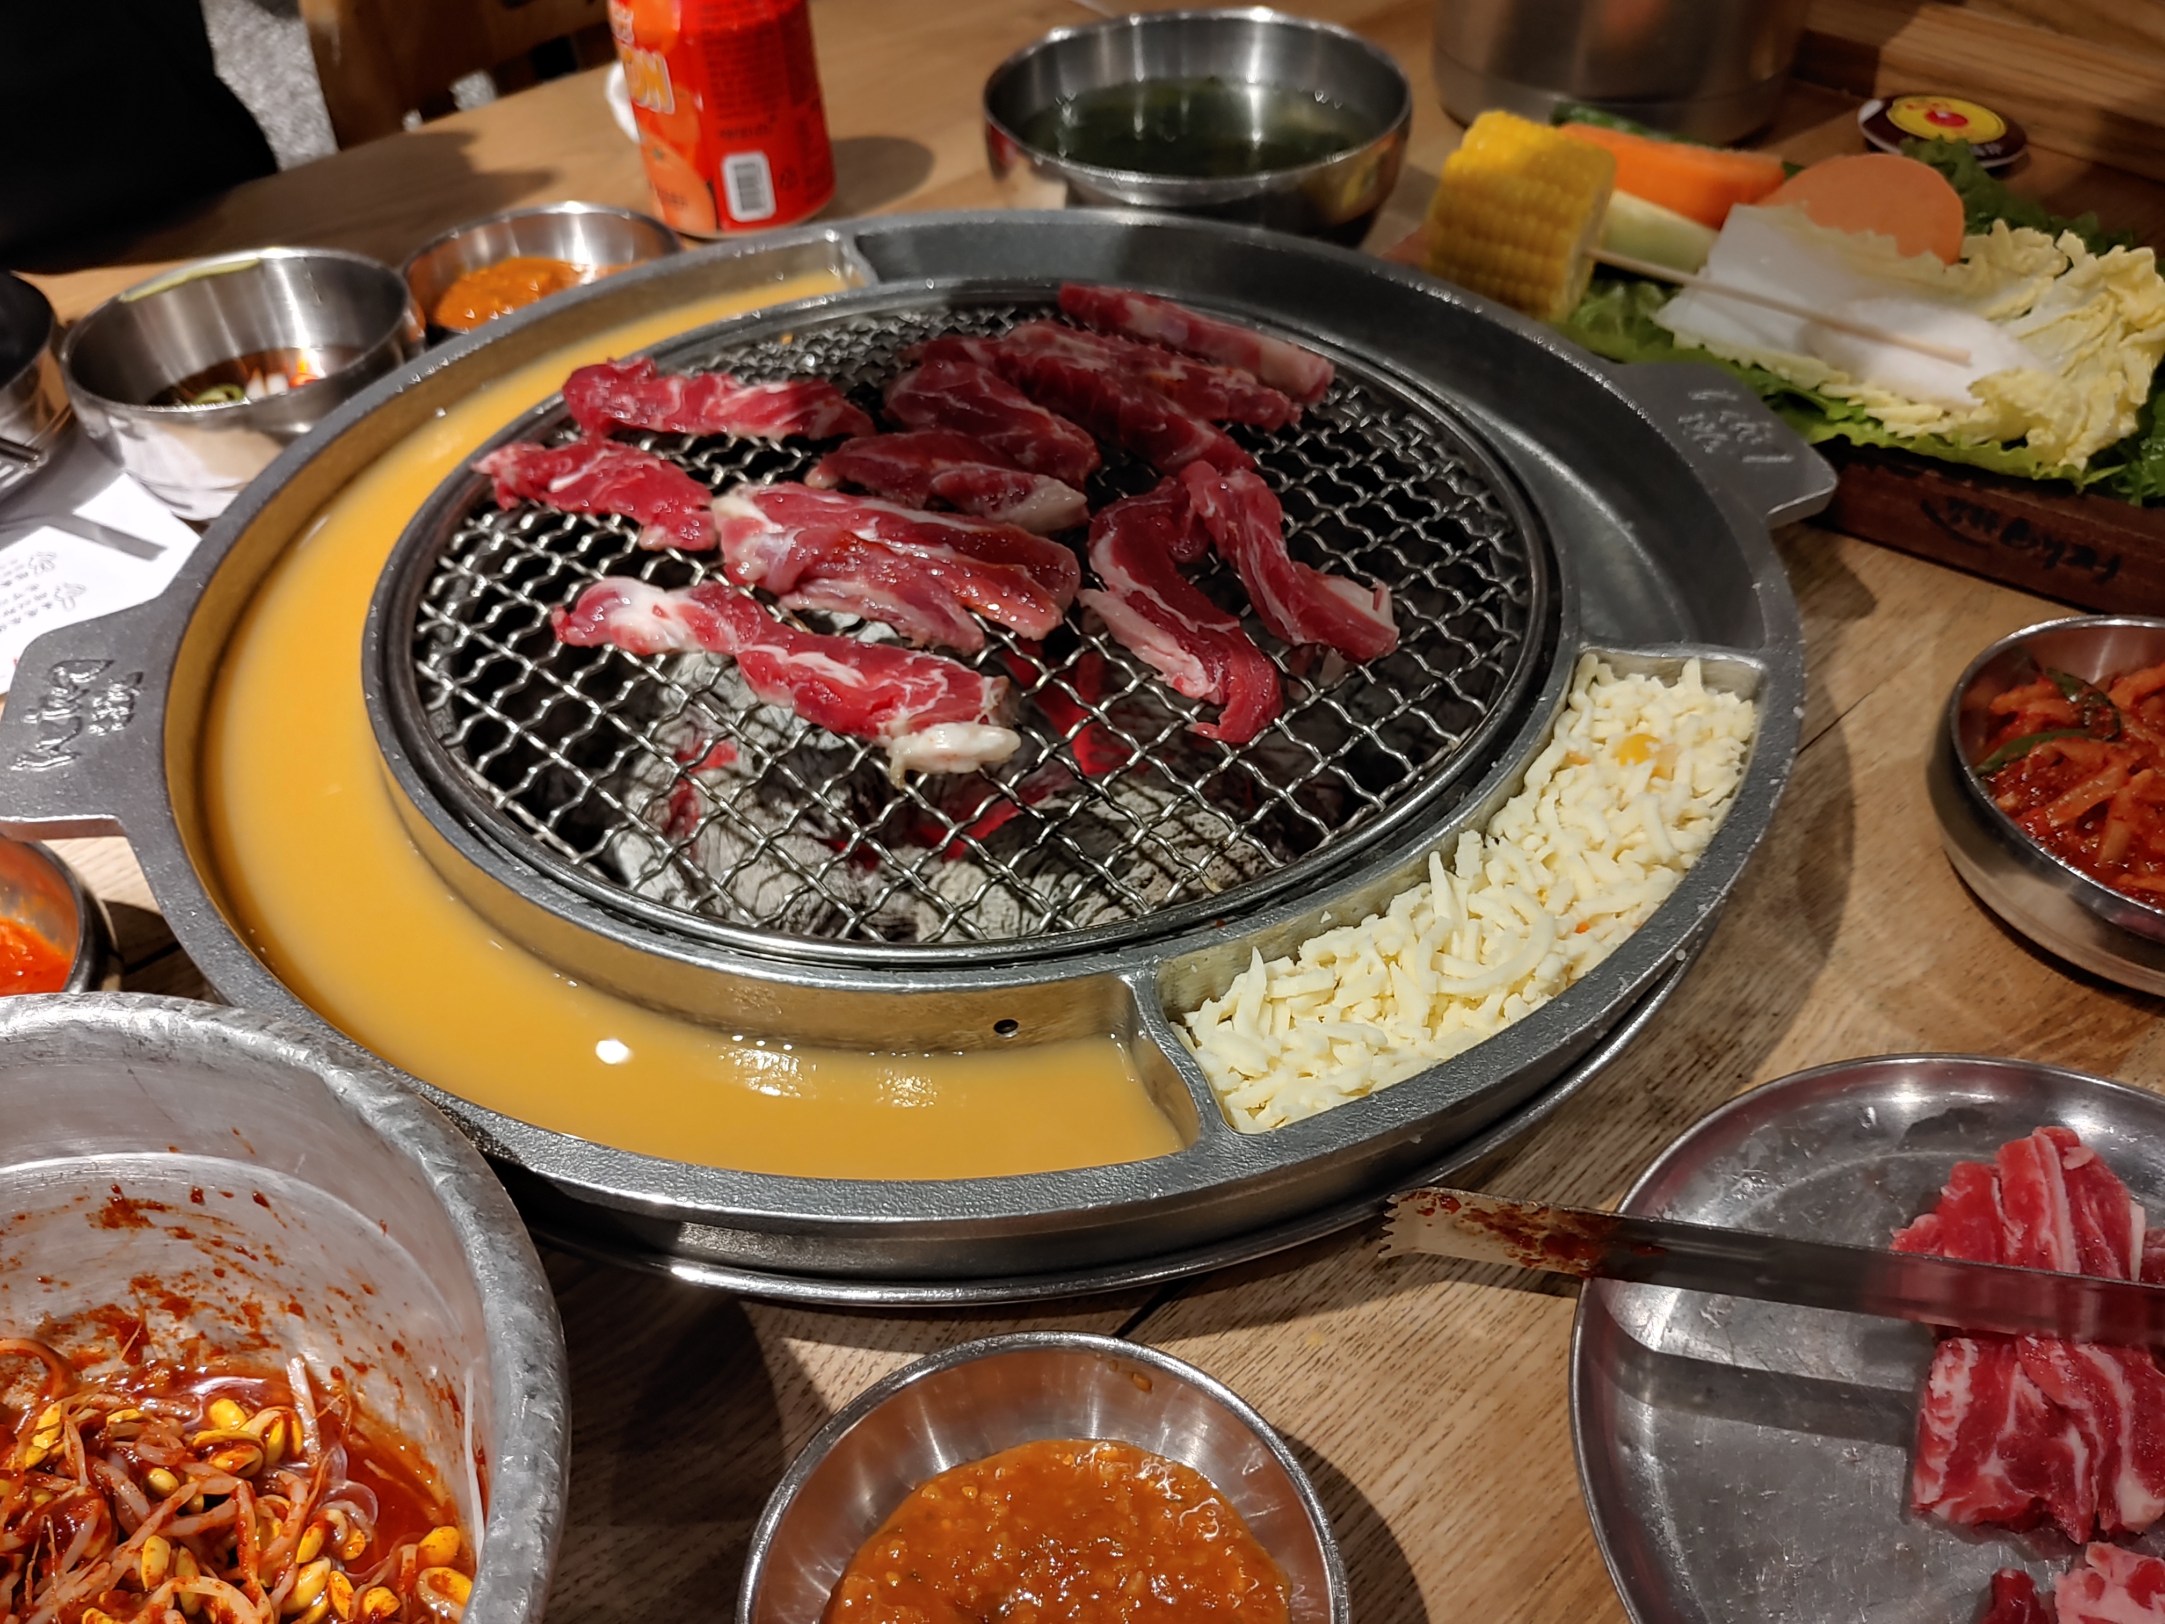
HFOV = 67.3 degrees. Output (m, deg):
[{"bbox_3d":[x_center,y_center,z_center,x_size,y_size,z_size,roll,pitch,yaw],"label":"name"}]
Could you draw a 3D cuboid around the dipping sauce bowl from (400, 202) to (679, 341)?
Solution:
[{"bbox_3d":[-0.165,-0.157,0.507,0.080,0.031,0.080,-1,44,0],"label":"dipping sauce bowl"}]

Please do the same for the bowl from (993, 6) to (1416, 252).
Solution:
[{"bbox_3d":[0.037,-0.210,0.538,0.137,0.057,0.137,-1,44,0],"label":"bowl"}]

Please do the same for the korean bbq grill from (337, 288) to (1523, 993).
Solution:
[{"bbox_3d":[-0.025,-0.061,0.388,0.259,0.010,0.259,-2,44,0],"label":"korean bbq grill"}]

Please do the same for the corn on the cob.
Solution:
[{"bbox_3d":[0.128,-0.174,0.478,0.043,0.050,0.050,26,51,25],"label":"corn on the cob"}]

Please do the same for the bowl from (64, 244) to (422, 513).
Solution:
[{"bbox_3d":[-0.228,-0.116,0.457,0.089,0.045,0.089,-1,44,0],"label":"bowl"}]

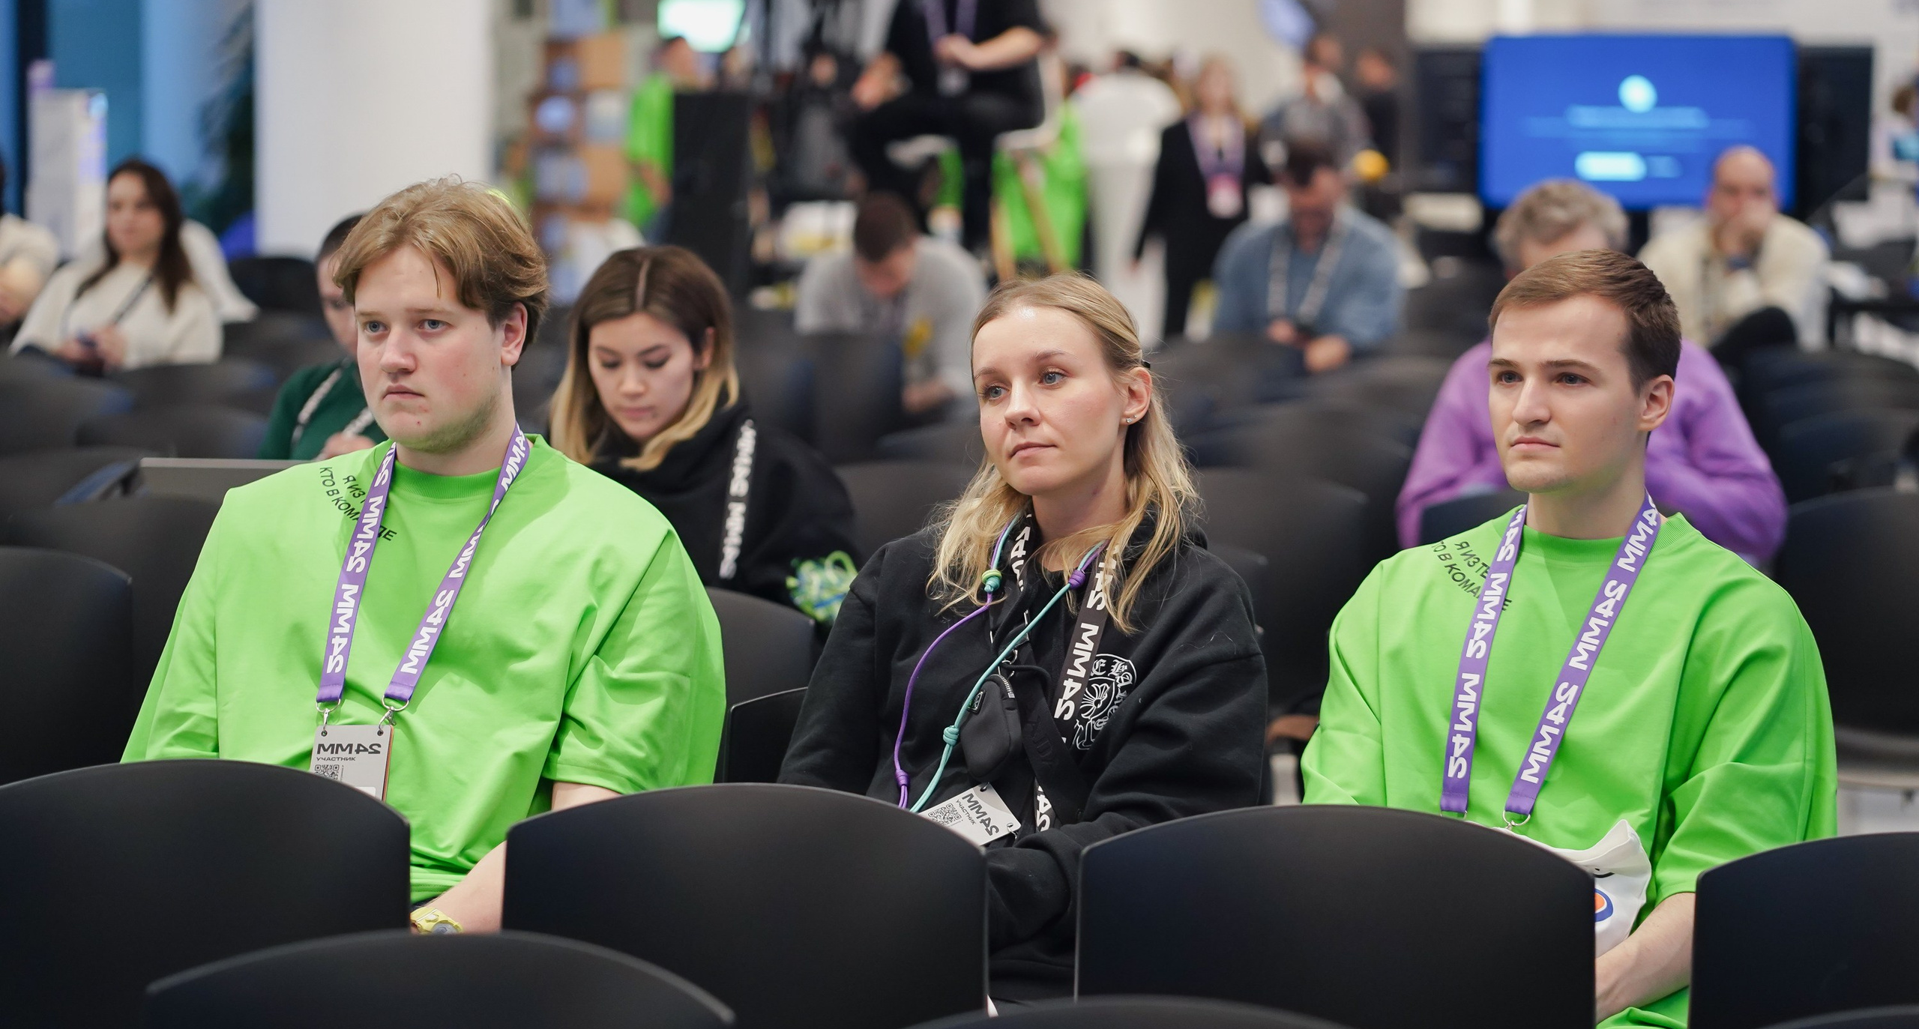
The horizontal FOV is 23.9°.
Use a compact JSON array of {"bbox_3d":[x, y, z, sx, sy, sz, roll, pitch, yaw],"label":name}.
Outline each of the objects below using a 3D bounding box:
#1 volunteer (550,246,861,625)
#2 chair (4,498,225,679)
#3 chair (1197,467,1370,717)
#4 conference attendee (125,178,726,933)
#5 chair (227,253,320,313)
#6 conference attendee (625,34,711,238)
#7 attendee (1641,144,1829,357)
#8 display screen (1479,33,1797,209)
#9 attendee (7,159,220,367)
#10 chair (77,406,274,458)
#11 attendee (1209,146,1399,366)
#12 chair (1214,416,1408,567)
[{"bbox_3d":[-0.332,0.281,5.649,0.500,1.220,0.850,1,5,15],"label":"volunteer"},{"bbox_3d":[-1.262,0.386,6.507,0.480,0.800,0.530,2,5,13],"label":"chair"},{"bbox_3d":[0.371,0.371,6.811,0.490,0.830,0.540,1,5,13],"label":"chair"},{"bbox_3d":[-0.544,0.331,4.428,0.580,1.340,0.800,2,5,19],"label":"conference attendee"},{"bbox_3d":[-2.466,-0.492,16.322,0.490,0.830,0.540,1,5,12],"label":"chair"},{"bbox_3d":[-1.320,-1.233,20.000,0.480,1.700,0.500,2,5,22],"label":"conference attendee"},{"bbox_3d":[2.043,-0.319,12.000,0.540,1.310,0.820,1,5,10],"label":"attendee"},{"bbox_3d":[2.875,-1.667,19.200,1.320,0.745,0.070,0,5,2],"label":"display screen"},{"bbox_3d":[-2.163,-0.265,11.400,0.540,1.240,0.840,2,5,14],"label":"attendee"},{"bbox_3d":[-1.607,0.193,8.707,0.480,0.800,0.530,2,5,13],"label":"chair"},{"bbox_3d":[0.899,-0.328,12.000,0.540,1.310,0.800,1,5,7],"label":"attendee"},{"bbox_3d":[0.596,0.245,8.307,0.480,0.800,0.530,2,5,13],"label":"chair"}]

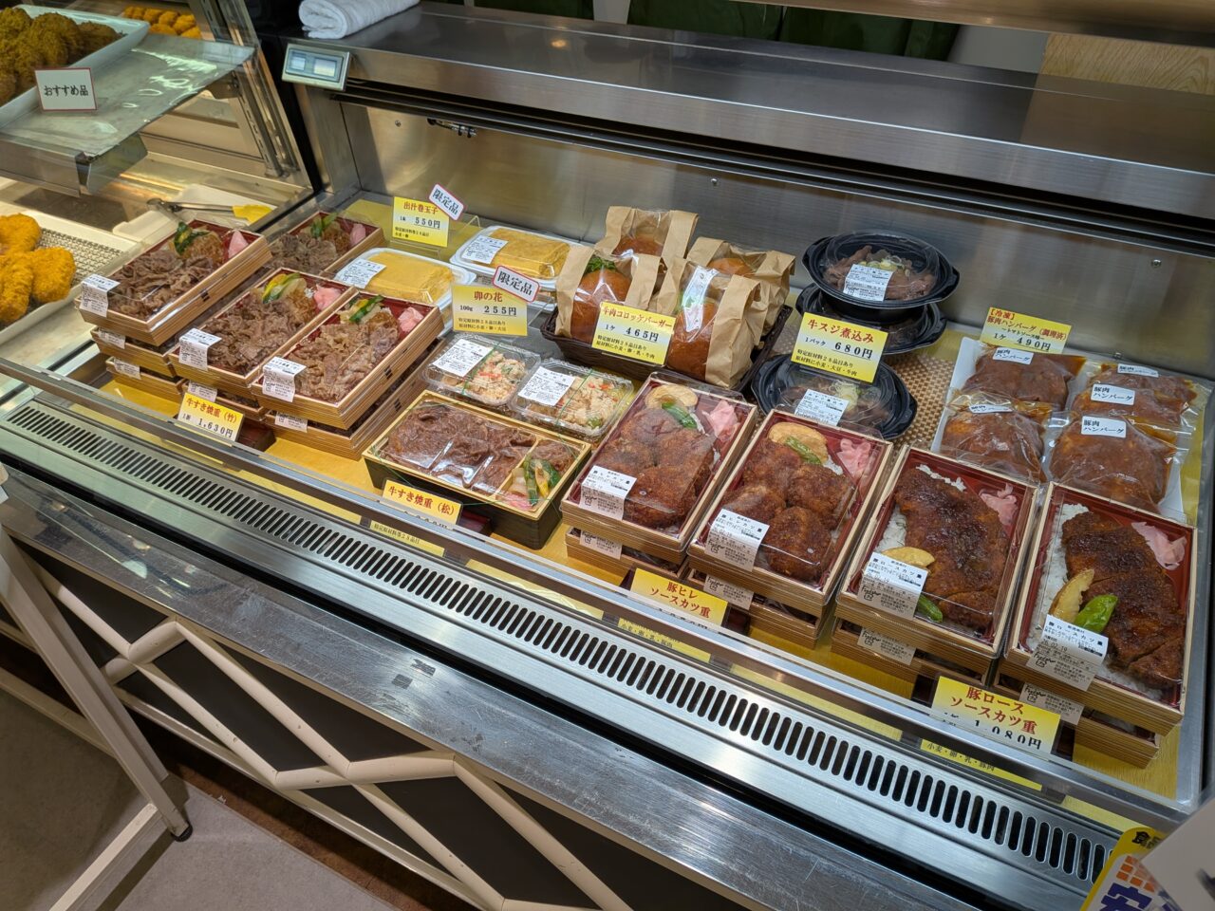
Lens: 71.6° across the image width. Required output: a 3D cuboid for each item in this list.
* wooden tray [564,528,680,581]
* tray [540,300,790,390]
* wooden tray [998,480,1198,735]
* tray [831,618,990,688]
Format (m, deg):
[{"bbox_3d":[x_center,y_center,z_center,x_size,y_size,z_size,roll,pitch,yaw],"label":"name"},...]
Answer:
[{"bbox_3d":[0.065,0.047,0.949,0.131,0.034,0.216,18,49,21],"label":"wooden tray"},{"bbox_3d":[0.077,-0.150,1.086,0.266,0.057,0.179,19,49,22],"label":"tray"},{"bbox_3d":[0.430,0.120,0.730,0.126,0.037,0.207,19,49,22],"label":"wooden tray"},{"bbox_3d":[0.324,0.127,0.849,0.131,0.034,0.216,18,48,21],"label":"tray"}]

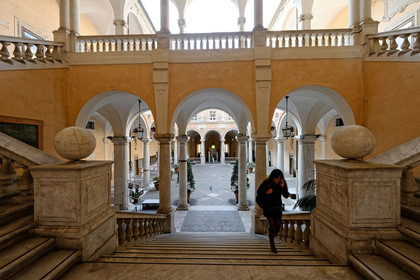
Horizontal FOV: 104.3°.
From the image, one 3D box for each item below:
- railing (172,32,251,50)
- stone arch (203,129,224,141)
[{"bbox_3d":[0.082,-3.715,6.331,3.200,0.700,0.270,0,-1,1],"label":"railing"},{"bbox_3d":[0.733,-1.120,34.184,4.600,2.449,0.750,0,0,1],"label":"stone arch"}]

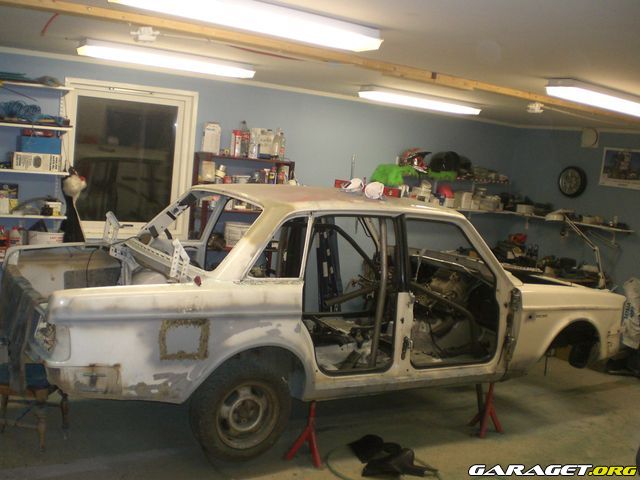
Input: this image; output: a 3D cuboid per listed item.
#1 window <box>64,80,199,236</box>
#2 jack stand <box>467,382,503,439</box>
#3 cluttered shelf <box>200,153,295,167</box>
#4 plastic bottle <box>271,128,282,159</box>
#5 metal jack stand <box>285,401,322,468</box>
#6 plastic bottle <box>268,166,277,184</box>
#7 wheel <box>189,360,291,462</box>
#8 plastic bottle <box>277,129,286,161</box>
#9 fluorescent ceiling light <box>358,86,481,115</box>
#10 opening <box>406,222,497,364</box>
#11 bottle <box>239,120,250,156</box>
[{"bbox_3d":[-1.626,-0.685,5.980,1.150,1.290,0.100,1,8,-34],"label":"window"},{"bbox_3d":[1.169,1.202,4.968,0.220,0.390,0.220,2,8,-28],"label":"jack stand"},{"bbox_3d":[-0.664,-0.746,6.435,0.880,0.050,0.280,1,8,-34],"label":"cluttered shelf"},{"bbox_3d":[-0.408,-0.905,6.590,0.075,0.270,0.075,6,7,-1],"label":"plastic bottle"},{"bbox_3d":[-0.096,1.164,4.259,0.220,0.390,0.220,2,8,-28],"label":"metal jack stand"},{"bbox_3d":[-0.451,-0.591,6.645,0.060,0.190,0.060,1,8,-34],"label":"plastic bottle"},{"bbox_3d":[-0.462,1.033,4.203,0.610,0.610,0.190,2,8,-28],"label":"wheel"},{"bbox_3d":[-0.360,-0.890,6.650,0.068,0.265,0.068,6,7,-1],"label":"plastic bottle"},{"bbox_3d":[0.914,-1.241,6.295,1.250,0.090,0.180,1,8,-31],"label":"fluorescent ceiling light"},{"bbox_3d":[0.903,0.359,4.737,0.860,0.970,0.180,2,8,-28],"label":"opening"},{"bbox_3d":[-0.683,-0.922,6.401,0.085,0.325,0.085,6,7,-1],"label":"bottle"}]

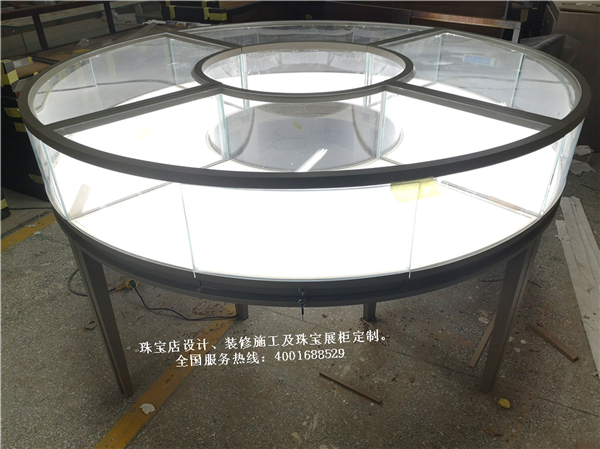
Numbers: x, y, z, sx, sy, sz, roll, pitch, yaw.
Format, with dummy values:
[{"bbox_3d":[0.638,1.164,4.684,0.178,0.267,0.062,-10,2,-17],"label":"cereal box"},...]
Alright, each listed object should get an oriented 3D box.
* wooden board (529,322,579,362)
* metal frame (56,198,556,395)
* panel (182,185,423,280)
[{"bbox_3d":[1.026,0.474,1.895,0.035,0.015,0.211,-15,35,-21],"label":"wooden board"},{"bbox_3d":[0.021,-0.052,2.035,1.862,0.745,1.862,-1,32,1],"label":"metal frame"},{"bbox_3d":[0.000,0.024,1.037,0.502,0.247,0.041,0,32,1],"label":"panel"}]

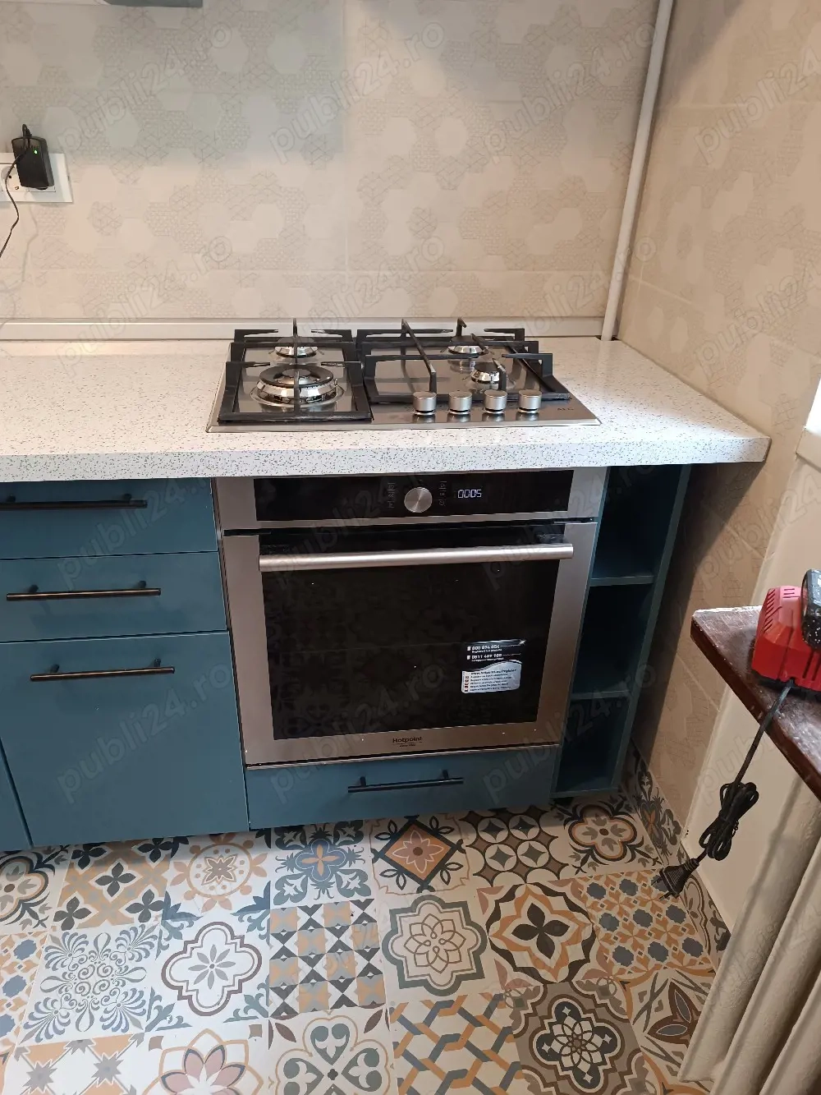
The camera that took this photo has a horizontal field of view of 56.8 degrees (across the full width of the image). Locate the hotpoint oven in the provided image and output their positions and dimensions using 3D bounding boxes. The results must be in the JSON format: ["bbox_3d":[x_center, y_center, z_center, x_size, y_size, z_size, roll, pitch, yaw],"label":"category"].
[{"bbox_3d":[-0.028,0.024,1.490,0.595,0.595,0.570,-2,30,-7],"label":"hotpoint oven"}]

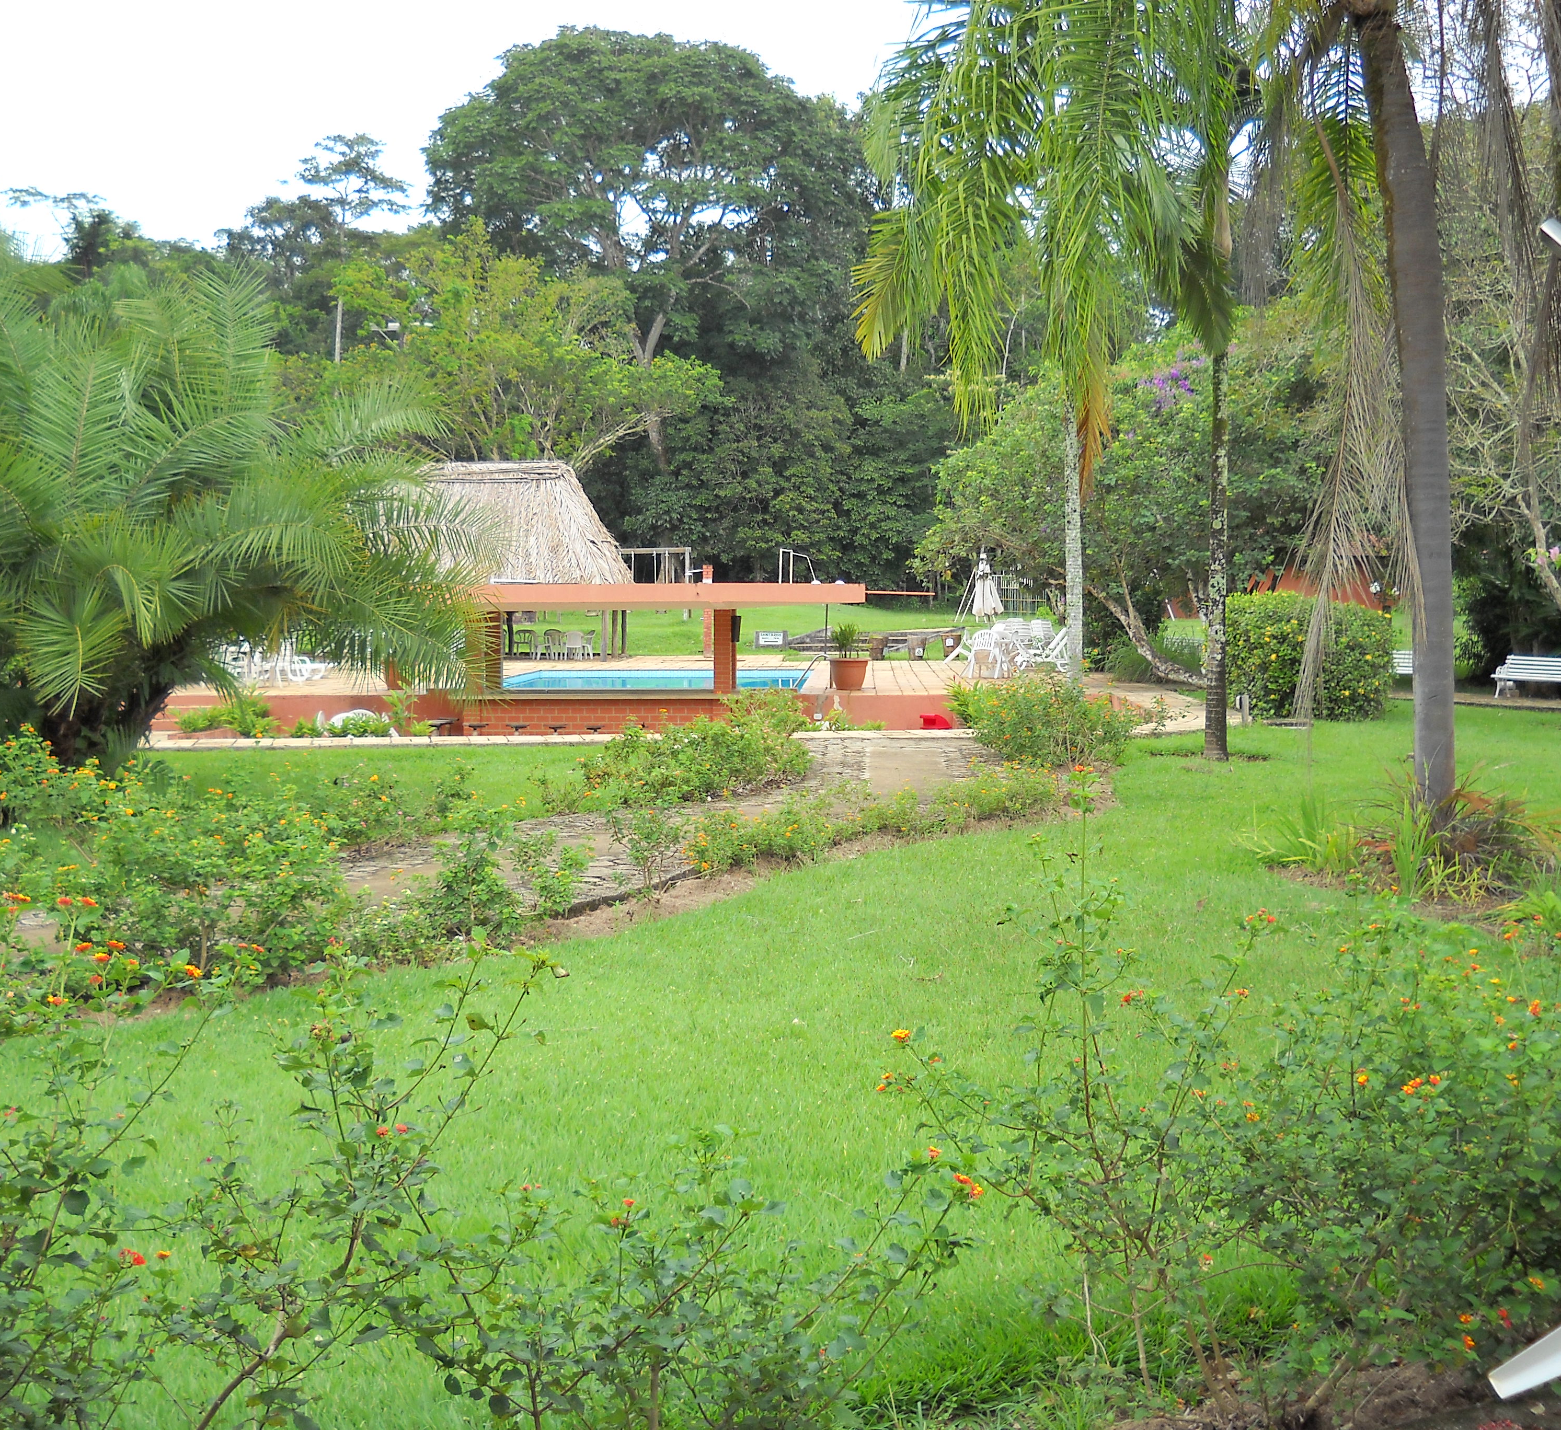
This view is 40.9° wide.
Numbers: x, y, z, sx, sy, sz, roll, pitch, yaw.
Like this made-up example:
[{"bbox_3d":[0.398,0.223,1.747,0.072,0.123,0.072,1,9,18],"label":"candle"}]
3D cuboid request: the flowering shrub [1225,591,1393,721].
[{"bbox_3d":[8.124,-0.905,32.200,2.350,1.900,1.900,0,3,0],"label":"flowering shrub"}]

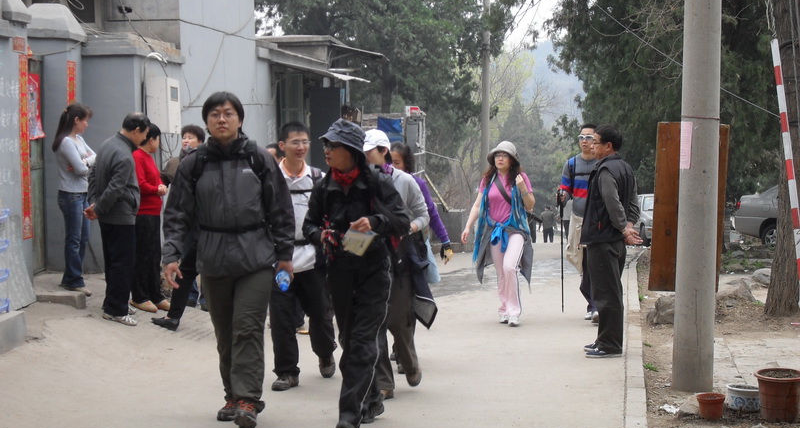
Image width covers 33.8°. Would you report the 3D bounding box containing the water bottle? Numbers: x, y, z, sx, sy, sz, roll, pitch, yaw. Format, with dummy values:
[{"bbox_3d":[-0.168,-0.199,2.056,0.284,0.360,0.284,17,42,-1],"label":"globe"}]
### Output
[{"bbox_3d":[-0.607,0.323,6.800,0.067,0.067,0.210,-8,41,1],"label":"water bottle"}]

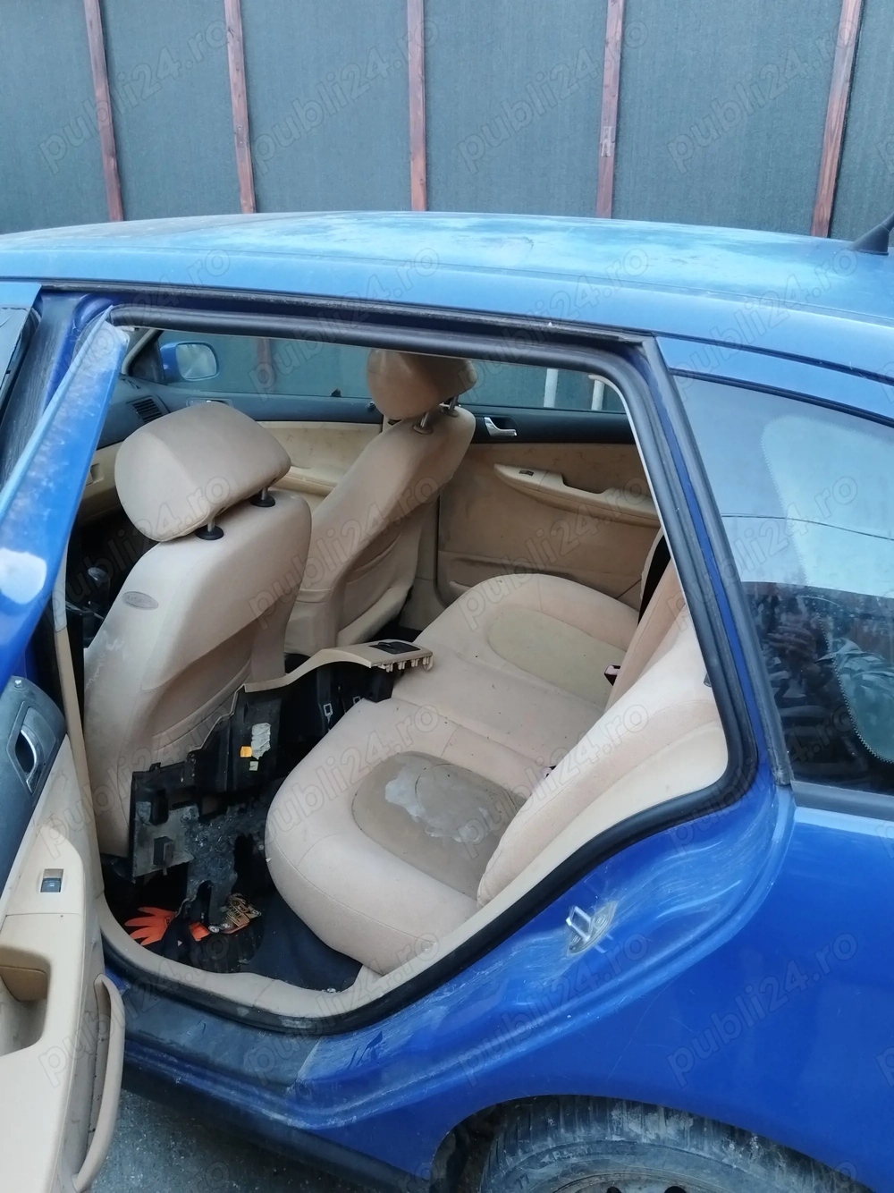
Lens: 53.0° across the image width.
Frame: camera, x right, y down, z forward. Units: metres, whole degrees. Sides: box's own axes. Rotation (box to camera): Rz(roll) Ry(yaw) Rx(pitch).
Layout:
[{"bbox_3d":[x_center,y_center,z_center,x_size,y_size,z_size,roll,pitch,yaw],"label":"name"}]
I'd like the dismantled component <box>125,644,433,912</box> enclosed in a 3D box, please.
[{"bbox_3d":[-0.302,0.339,1.777,0.650,0.360,0.200,-16,27,-32],"label":"dismantled component"}]

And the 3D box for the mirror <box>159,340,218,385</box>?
[{"bbox_3d":[-0.802,-0.722,2.760,0.093,0.124,0.185,12,26,27],"label":"mirror"}]

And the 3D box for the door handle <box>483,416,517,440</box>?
[{"bbox_3d":[0.131,-0.432,2.305,0.095,0.045,0.030,8,24,19],"label":"door handle"}]

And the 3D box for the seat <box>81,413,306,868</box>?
[{"bbox_3d":[-0.633,0.087,1.645,0.770,0.930,0.500,8,24,19],"label":"seat"}]

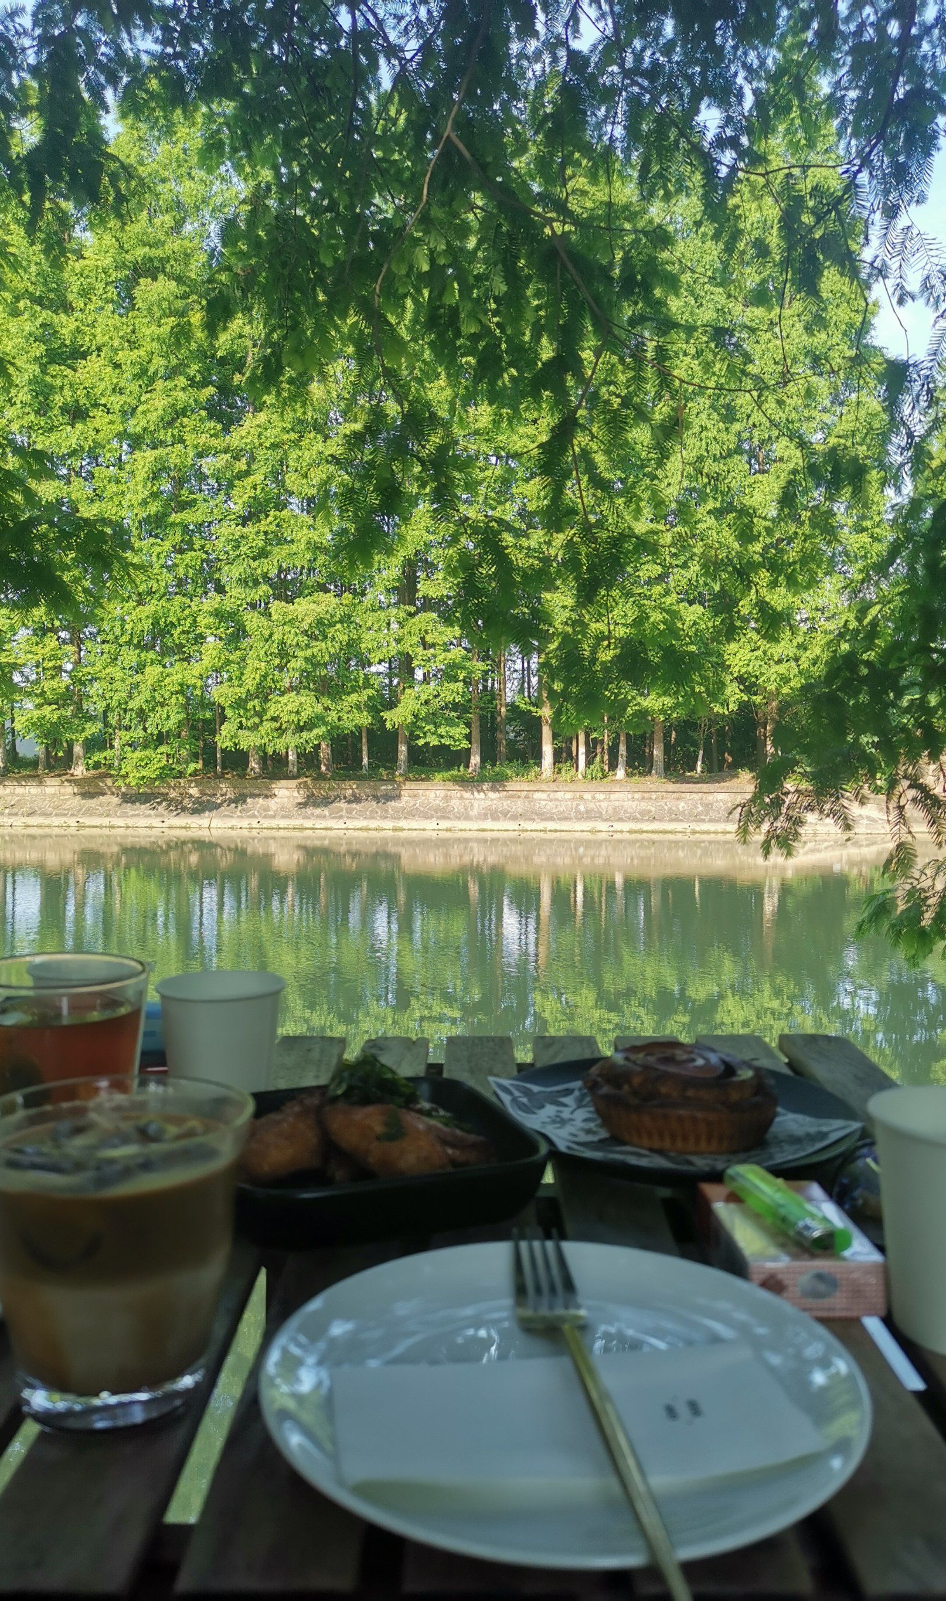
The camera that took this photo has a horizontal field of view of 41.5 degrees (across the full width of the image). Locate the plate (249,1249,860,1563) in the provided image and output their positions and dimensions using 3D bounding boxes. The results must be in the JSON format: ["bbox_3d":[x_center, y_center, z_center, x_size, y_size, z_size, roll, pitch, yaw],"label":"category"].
[{"bbox_3d":[0.029,0.201,0.423,0.202,0.021,0.202,0,4,0],"label":"plate"}]

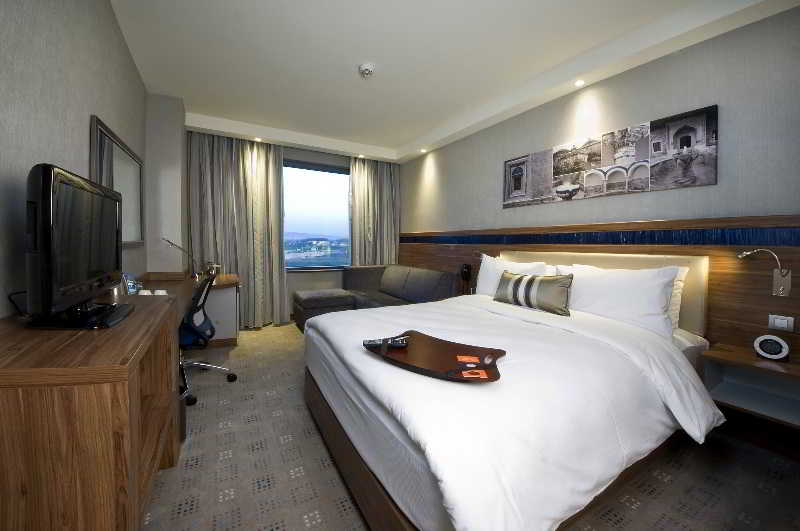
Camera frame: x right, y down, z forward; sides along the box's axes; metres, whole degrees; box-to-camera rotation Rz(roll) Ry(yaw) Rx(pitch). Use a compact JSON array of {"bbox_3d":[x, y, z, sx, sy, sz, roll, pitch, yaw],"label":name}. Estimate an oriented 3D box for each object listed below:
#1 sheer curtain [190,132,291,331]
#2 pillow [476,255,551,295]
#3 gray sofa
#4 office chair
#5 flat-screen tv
[{"bbox_3d":[-2.045,-0.365,3.427,1.120,2.400,0.180,-1,4,-34],"label":"sheer curtain"},{"bbox_3d":[0.982,0.127,2.447,0.170,0.450,0.640,23,-9,-33],"label":"pillow"},{"bbox_3d":[-0.401,0.465,3.559,1.580,0.840,1.720,-1,4,-34],"label":"gray sofa"},{"bbox_3d":[-1.614,0.491,1.995,0.620,0.890,0.620,-1,4,-34],"label":"office chair"},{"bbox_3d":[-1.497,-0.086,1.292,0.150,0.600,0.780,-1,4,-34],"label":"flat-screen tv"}]

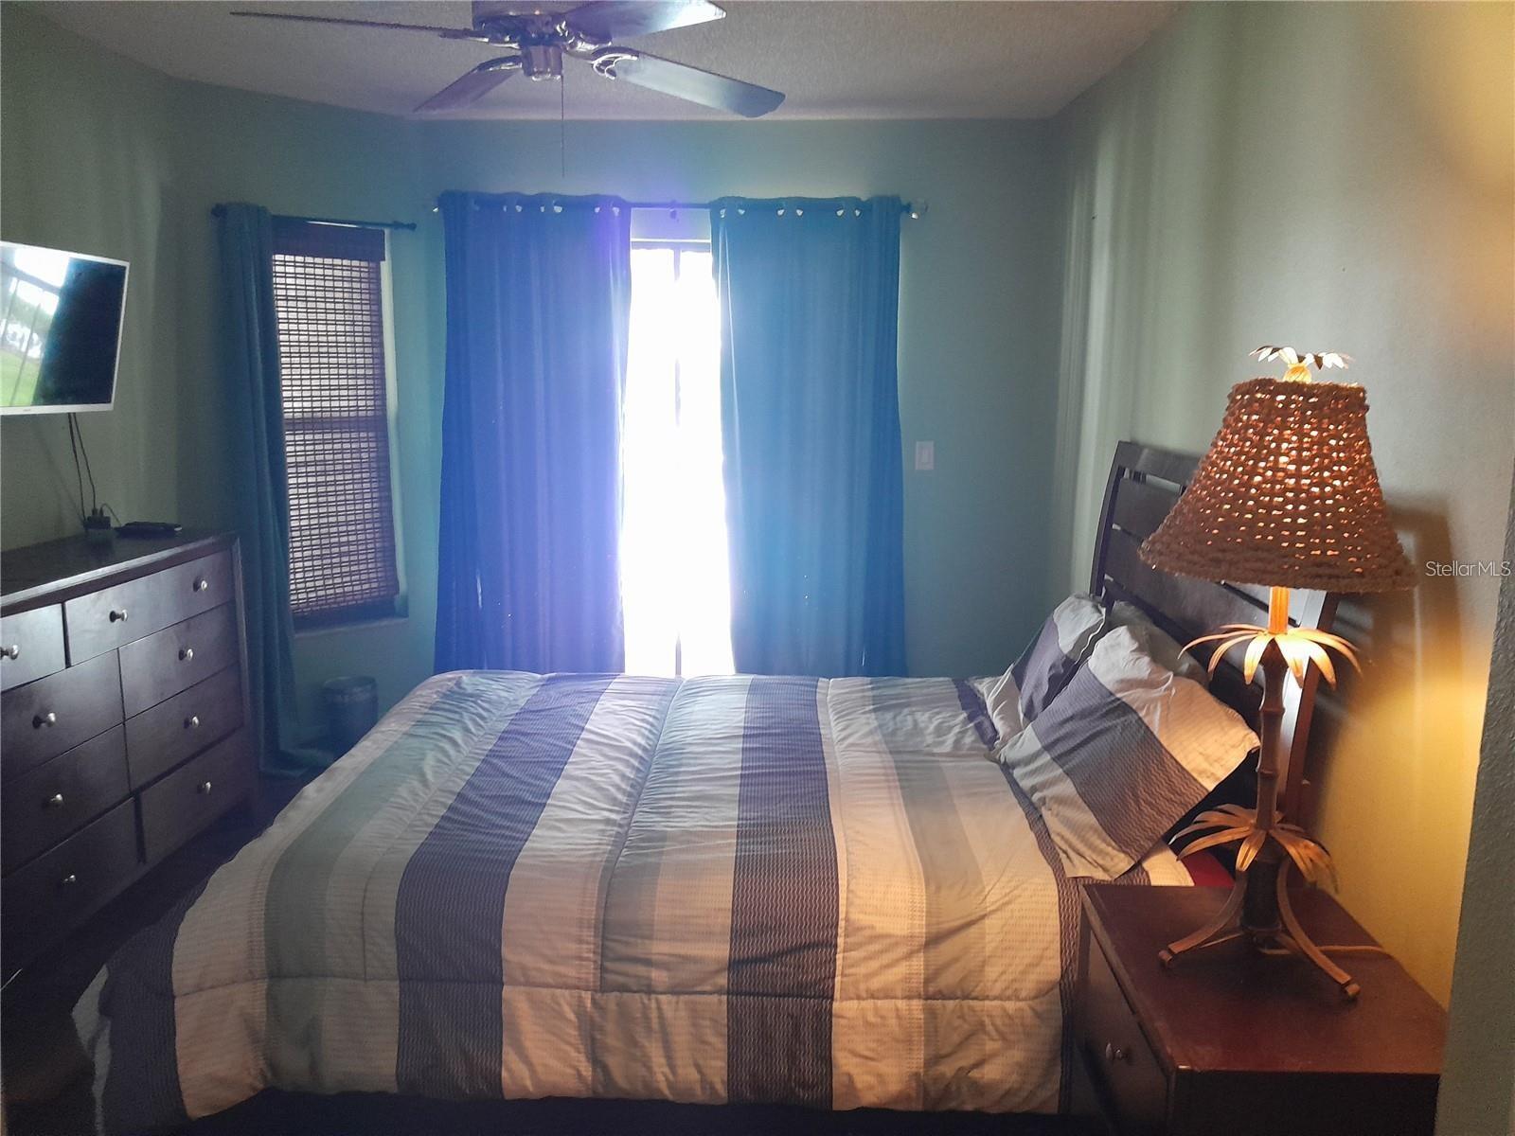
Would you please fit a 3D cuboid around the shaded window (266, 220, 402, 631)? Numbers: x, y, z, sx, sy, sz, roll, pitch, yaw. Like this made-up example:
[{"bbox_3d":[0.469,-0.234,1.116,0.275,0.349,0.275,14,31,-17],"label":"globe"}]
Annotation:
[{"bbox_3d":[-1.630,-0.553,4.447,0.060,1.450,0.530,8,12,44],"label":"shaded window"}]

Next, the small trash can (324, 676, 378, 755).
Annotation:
[{"bbox_3d":[-1.545,0.567,4.493,0.205,0.290,0.205,0,8,0],"label":"small trash can"}]

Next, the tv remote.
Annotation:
[{"bbox_3d":[-1.787,-0.111,3.482,0.175,0.030,0.055,0,8,0],"label":"tv remote"}]

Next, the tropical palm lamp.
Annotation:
[{"bbox_3d":[0.755,0.131,1.718,0.365,0.875,0.365,0,8,0],"label":"tropical palm lamp"}]

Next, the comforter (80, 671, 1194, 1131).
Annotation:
[{"bbox_3d":[-0.195,0.628,2.763,1.930,0.450,1.640,0,9,1],"label":"comforter"}]

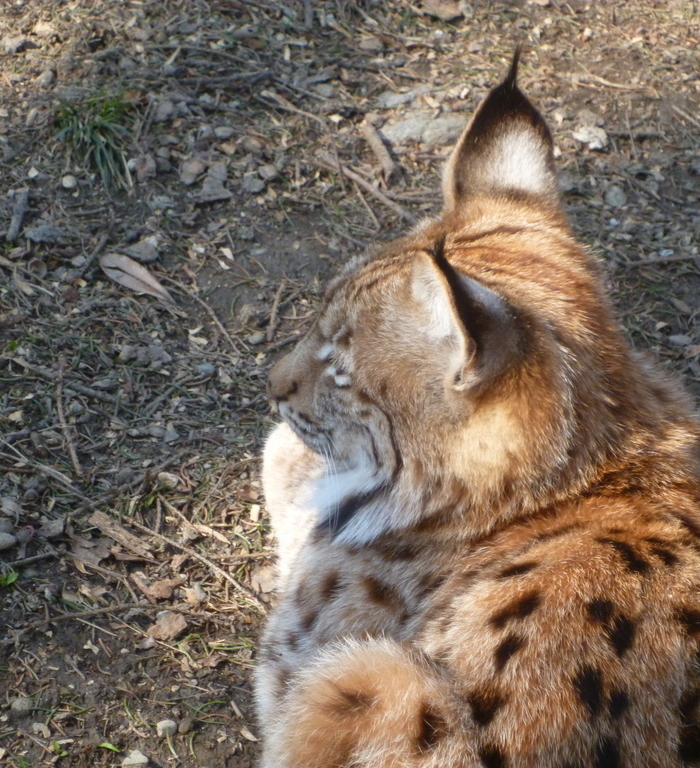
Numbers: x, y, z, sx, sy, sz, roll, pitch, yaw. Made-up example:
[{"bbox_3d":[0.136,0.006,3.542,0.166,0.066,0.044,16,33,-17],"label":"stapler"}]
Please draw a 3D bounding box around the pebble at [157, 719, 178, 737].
[{"bbox_3d":[-0.132,0.249,3.004,0.016,0.012,0.014,0,42,0],"label":"pebble"}]

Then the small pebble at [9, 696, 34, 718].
[{"bbox_3d":[-0.239,0.236,3.018,0.019,0.013,0.018,0,42,0],"label":"small pebble"}]

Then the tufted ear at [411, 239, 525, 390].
[{"bbox_3d":[0.088,-0.052,3.100,0.058,0.105,0.066,-19,39,5],"label":"tufted ear"}]

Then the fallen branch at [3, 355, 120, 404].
[{"bbox_3d":[-0.229,-0.004,3.286,0.102,0.009,0.011,19,45,20],"label":"fallen branch"}]

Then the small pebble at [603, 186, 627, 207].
[{"bbox_3d":[0.249,-0.176,3.902,0.019,0.014,0.027,-6,40,-8],"label":"small pebble"}]

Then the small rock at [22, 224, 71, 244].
[{"bbox_3d":[-0.250,-0.123,3.417,0.040,0.012,0.021,0,42,0],"label":"small rock"}]

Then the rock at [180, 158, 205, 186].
[{"bbox_3d":[-0.140,-0.189,3.708,0.023,0.015,0.025,0,43,0],"label":"rock"}]

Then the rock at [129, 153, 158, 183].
[{"bbox_3d":[-0.185,-0.193,3.712,0.023,0.015,0.025,0,43,0],"label":"rock"}]

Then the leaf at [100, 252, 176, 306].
[{"bbox_3d":[-0.195,-0.096,3.806,0.095,0.015,0.028,31,49,32],"label":"leaf"}]

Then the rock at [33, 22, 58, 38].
[{"bbox_3d":[-0.284,-0.330,3.861,0.024,0.010,0.014,0,43,0],"label":"rock"}]

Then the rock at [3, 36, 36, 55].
[{"bbox_3d":[-0.288,-0.295,3.607,0.030,0.014,0.019,0,42,0],"label":"rock"}]

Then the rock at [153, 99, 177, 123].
[{"bbox_3d":[-0.159,-0.234,3.539,0.021,0.014,0.028,0,42,0],"label":"rock"}]

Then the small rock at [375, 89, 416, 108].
[{"bbox_3d":[0.039,-0.245,3.554,0.036,0.010,0.025,0,42,0],"label":"small rock"}]

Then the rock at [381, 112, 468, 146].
[{"bbox_3d":[0.068,-0.231,3.752,0.077,0.014,0.035,0,43,0],"label":"rock"}]

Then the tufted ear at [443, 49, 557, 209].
[{"bbox_3d":[0.104,-0.177,2.870,0.068,0.112,0.045,-1,14,-30],"label":"tufted ear"}]

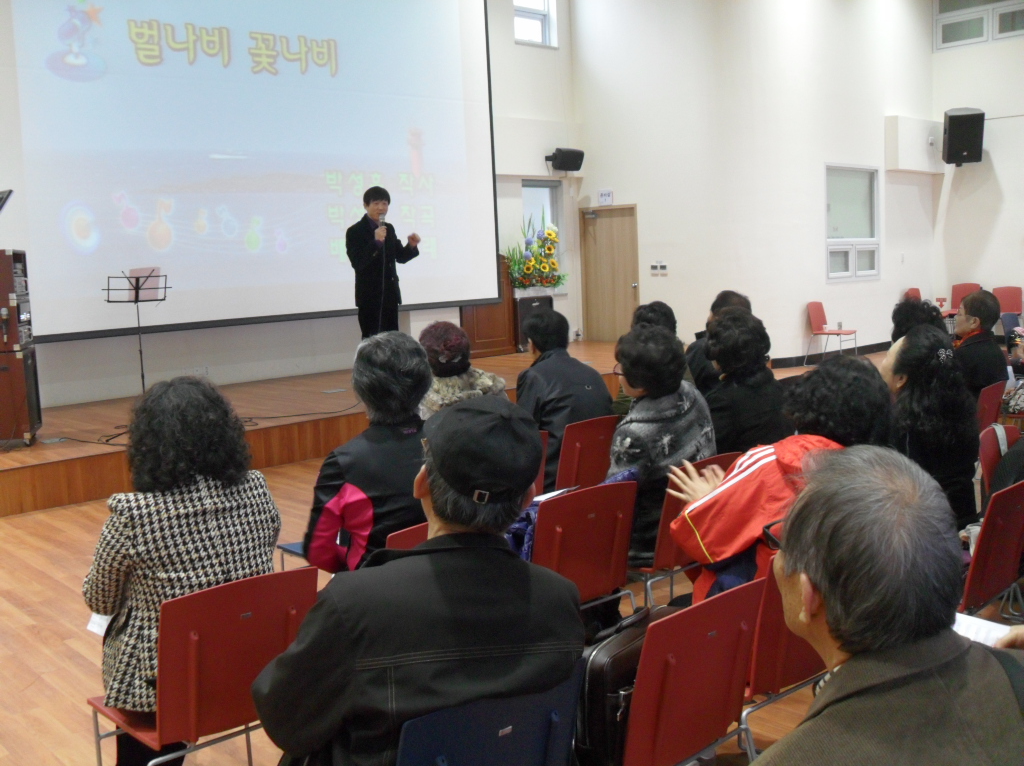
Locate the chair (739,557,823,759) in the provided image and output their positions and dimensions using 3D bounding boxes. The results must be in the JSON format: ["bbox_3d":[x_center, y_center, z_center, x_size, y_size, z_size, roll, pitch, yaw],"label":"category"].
[{"bbox_3d":[0.634,0.746,2.674,0.460,0.790,0.520,-8,8,-38],"label":"chair"}]

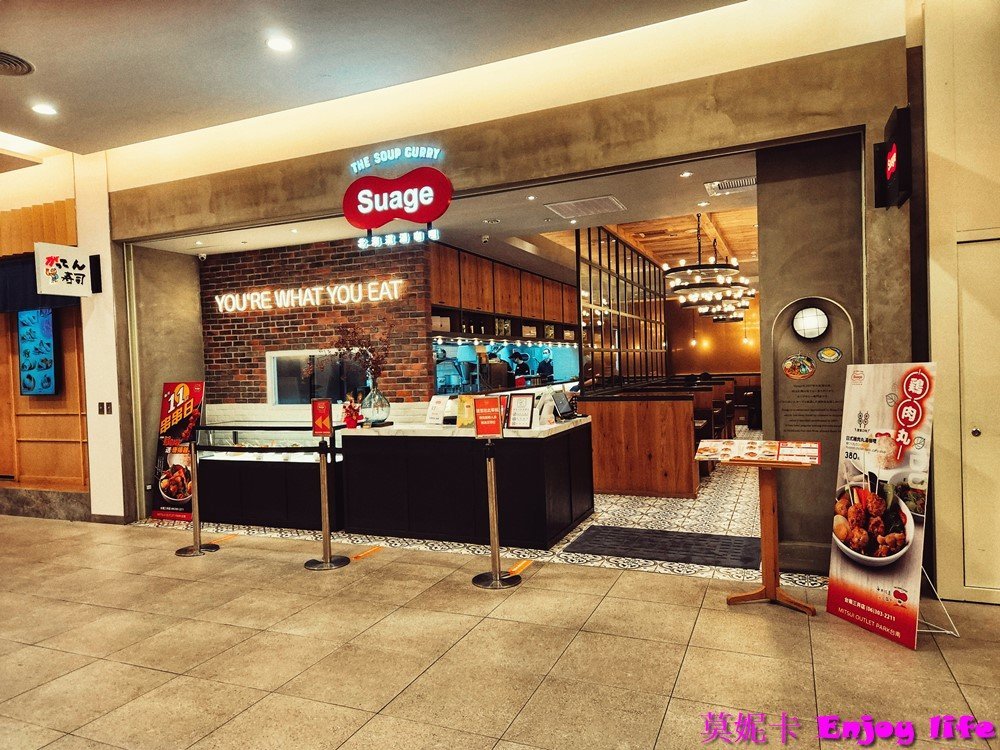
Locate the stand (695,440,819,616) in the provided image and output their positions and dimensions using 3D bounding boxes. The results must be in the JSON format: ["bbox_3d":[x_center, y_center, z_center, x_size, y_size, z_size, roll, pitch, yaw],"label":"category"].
[{"bbox_3d":[1.655,0.931,4.238,0.730,1.010,0.400,-2,1,23],"label":"stand"}]

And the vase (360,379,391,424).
[{"bbox_3d":[-1.270,0.259,6.750,0.295,0.455,0.295,-2,1,0],"label":"vase"}]

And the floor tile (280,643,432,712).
[{"bbox_3d":[-0.709,1.532,3.371,0.600,0.015,0.600,-1,1,23],"label":"floor tile"}]

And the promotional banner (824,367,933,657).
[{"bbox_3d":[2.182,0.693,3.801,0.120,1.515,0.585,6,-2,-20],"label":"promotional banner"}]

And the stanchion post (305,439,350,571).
[{"bbox_3d":[-1.396,1.015,5.328,0.360,0.990,0.360,-2,1,23],"label":"stanchion post"}]

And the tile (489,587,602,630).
[{"bbox_3d":[0.315,1.489,4.237,0.600,0.015,0.600,-1,1,23],"label":"tile"}]

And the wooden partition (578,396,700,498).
[{"bbox_3d":[1.570,0.816,7.654,1.340,1.145,0.160,-2,1,23],"label":"wooden partition"}]

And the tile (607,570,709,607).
[{"bbox_3d":[1.103,1.461,4.551,0.600,0.015,0.600,-1,1,23],"label":"tile"}]

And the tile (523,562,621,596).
[{"bbox_3d":[0.536,1.453,4.725,0.600,0.010,0.600,-2,1,23],"label":"tile"}]

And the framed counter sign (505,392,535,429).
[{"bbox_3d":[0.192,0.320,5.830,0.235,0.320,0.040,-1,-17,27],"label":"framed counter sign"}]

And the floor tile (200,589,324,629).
[{"bbox_3d":[-1.575,1.546,4.395,0.600,0.015,0.600,-1,1,23],"label":"floor tile"}]

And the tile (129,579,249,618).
[{"bbox_3d":[-2.126,1.561,4.632,0.600,0.015,0.600,-1,1,23],"label":"tile"}]

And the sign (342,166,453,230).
[{"bbox_3d":[-0.865,-1.458,5.516,1.040,0.445,0.100,-2,1,23],"label":"sign"}]

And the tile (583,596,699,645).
[{"bbox_3d":[0.866,1.475,4.000,0.600,0.015,0.600,-1,1,23],"label":"tile"}]

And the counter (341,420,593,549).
[{"bbox_3d":[-0.305,0.972,6.601,2.180,1.000,1.460,-1,1,23],"label":"counter"}]

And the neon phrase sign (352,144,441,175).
[{"bbox_3d":[-0.906,-1.845,5.675,0.900,0.170,0.060,-1,1,23],"label":"neon phrase sign"}]

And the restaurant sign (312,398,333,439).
[{"bbox_3d":[-1.421,0.342,5.317,0.210,0.300,0.030,-2,1,29],"label":"restaurant sign"}]

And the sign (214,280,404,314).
[{"bbox_3d":[-2.201,-0.846,7.444,2.600,0.210,0.050,-2,1,23],"label":"sign"}]

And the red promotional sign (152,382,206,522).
[{"bbox_3d":[-3.482,0.815,7.225,0.600,1.480,0.280,-2,1,23],"label":"red promotional sign"}]

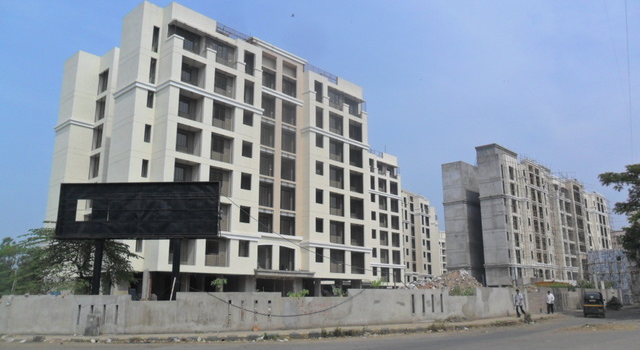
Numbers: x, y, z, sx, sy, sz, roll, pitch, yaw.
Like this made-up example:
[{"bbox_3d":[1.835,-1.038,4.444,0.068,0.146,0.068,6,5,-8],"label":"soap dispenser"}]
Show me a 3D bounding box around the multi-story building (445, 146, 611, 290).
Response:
[{"bbox_3d":[42.232,11.964,101.324,17.500,27.000,41.000,-13,-19,42],"label":"multi-story building"}]

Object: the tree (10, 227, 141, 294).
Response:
[{"bbox_3d":[-15.101,6.023,30.326,7.300,5.688,6.500,6,-15,-25],"label":"tree"}]

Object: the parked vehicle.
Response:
[{"bbox_3d":[19.586,9.261,35.700,1.300,1.700,2.650,-7,-15,25],"label":"parked vehicle"}]

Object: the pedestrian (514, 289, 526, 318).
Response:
[{"bbox_3d":[12.567,8.053,31.300,0.600,1.680,0.520,9,-16,-33],"label":"pedestrian"}]

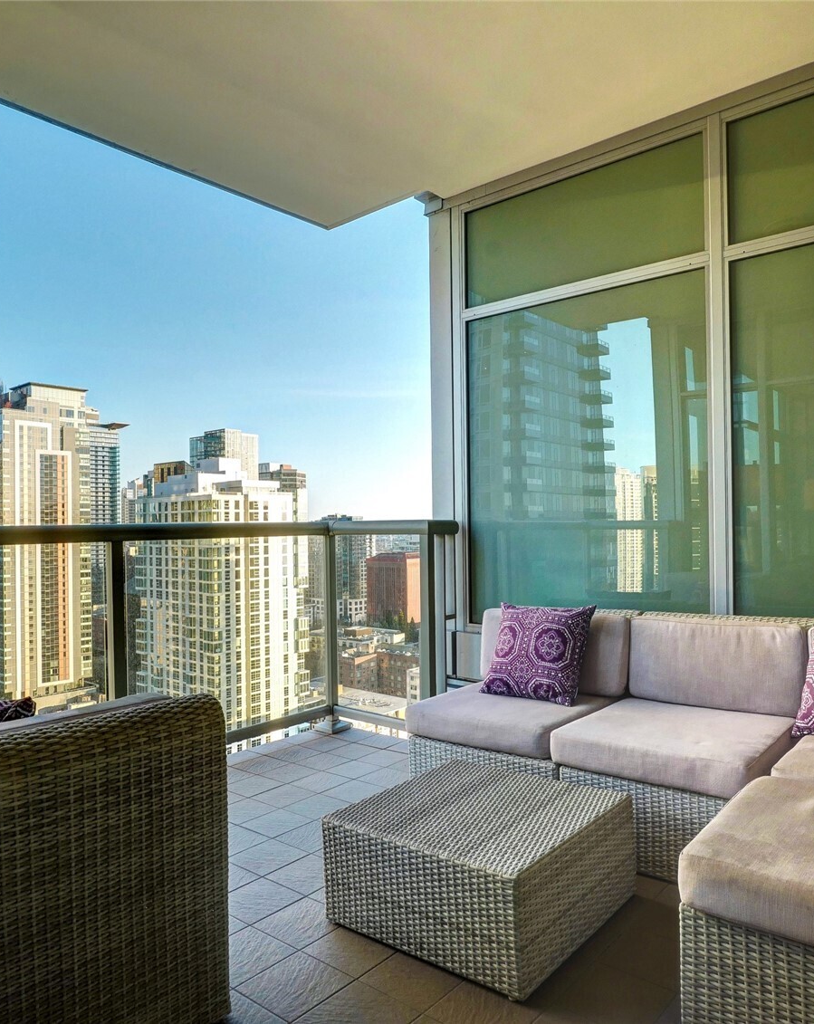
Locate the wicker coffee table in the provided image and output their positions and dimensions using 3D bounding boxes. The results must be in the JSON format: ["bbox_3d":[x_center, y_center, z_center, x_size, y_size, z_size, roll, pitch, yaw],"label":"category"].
[{"bbox_3d":[0.222,1.002,2.117,0.626,0.284,0.657,-2,-2,39],"label":"wicker coffee table"}]

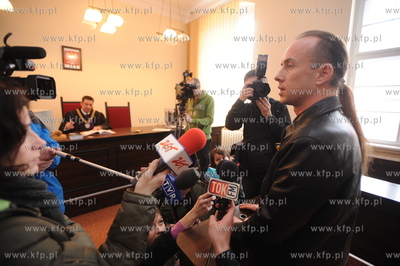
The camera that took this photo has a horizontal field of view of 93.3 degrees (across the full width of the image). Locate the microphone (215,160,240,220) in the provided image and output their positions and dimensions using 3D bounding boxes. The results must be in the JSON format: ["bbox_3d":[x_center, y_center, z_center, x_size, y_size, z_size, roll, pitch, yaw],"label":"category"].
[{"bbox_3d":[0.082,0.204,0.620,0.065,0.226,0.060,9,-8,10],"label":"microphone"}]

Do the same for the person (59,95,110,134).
[{"bbox_3d":[-1.790,0.070,3.021,0.680,1.300,0.750,-6,11,-35],"label":"person"}]

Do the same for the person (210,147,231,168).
[{"bbox_3d":[0.198,0.642,1.878,0.500,1.000,0.650,-1,9,-12],"label":"person"}]

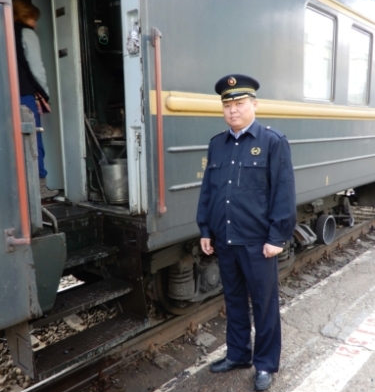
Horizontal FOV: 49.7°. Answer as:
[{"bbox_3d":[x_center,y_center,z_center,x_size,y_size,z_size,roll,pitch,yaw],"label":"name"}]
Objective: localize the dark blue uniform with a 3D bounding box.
[{"bbox_3d":[0.340,0.333,2.336,0.590,1.490,0.350,6,12,36],"label":"dark blue uniform"}]

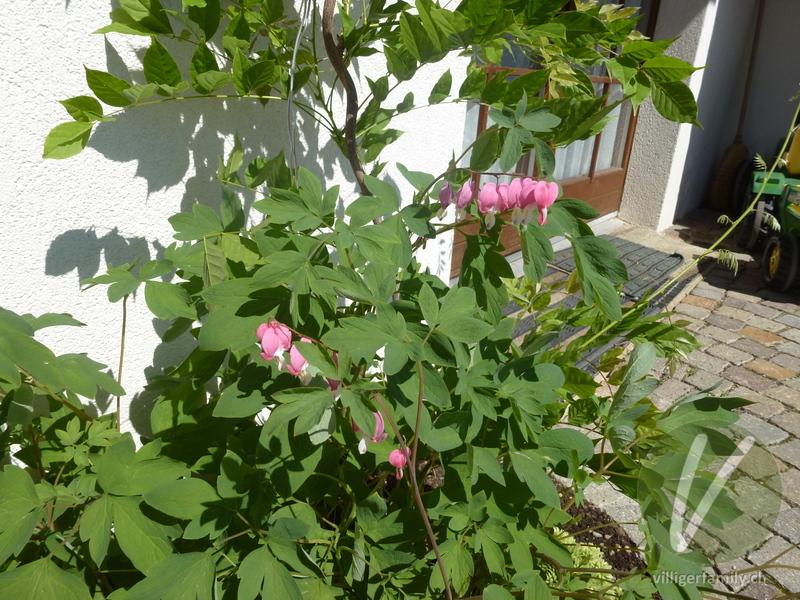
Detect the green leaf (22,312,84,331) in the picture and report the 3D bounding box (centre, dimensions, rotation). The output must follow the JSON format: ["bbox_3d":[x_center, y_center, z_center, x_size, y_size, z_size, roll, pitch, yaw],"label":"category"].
[{"bbox_3d":[-0.436,0.027,0.700,0.068,0.013,0.035,-13,28,-32],"label":"green leaf"}]

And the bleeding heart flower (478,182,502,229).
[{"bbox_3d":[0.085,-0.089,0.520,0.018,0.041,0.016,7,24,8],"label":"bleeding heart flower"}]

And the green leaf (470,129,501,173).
[{"bbox_3d":[0.120,-0.210,0.780,0.043,0.065,0.030,5,21,7],"label":"green leaf"}]

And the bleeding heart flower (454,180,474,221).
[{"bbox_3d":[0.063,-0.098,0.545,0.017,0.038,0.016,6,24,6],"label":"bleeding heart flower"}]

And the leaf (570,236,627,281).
[{"bbox_3d":[0.204,-0.043,0.570,0.050,0.031,0.034,12,25,19],"label":"leaf"}]

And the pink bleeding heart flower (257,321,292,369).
[{"bbox_3d":[-0.102,0.036,0.450,0.029,0.037,0.026,-2,21,-13],"label":"pink bleeding heart flower"}]

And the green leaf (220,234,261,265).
[{"bbox_3d":[-0.218,-0.069,0.760,0.056,0.043,0.035,-4,22,-16],"label":"green leaf"}]

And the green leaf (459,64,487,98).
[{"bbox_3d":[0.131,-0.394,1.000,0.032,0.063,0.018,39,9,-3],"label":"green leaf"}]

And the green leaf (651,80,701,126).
[{"bbox_3d":[0.367,-0.262,0.740,0.066,0.062,0.030,12,23,22],"label":"green leaf"}]

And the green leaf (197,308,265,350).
[{"bbox_3d":[-0.175,0.030,0.580,0.072,0.026,0.040,-5,25,-17],"label":"green leaf"}]

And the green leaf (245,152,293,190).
[{"bbox_3d":[-0.242,-0.242,1.030,0.083,0.066,0.041,-3,24,-13],"label":"green leaf"}]

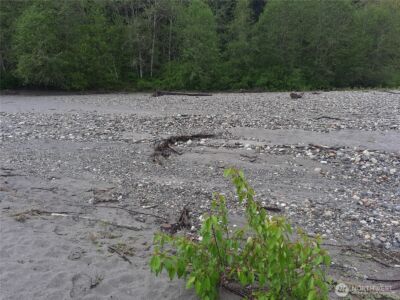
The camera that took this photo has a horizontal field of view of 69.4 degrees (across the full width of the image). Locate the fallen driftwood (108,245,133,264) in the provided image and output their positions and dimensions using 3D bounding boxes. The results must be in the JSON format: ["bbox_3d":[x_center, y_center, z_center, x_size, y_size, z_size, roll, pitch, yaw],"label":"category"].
[{"bbox_3d":[-0.723,0.939,2.606,0.364,0.035,0.050,13,19,42],"label":"fallen driftwood"}]

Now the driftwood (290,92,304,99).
[{"bbox_3d":[7.855,-4.366,23.213,1.114,0.478,0.600,5,14,18],"label":"driftwood"}]

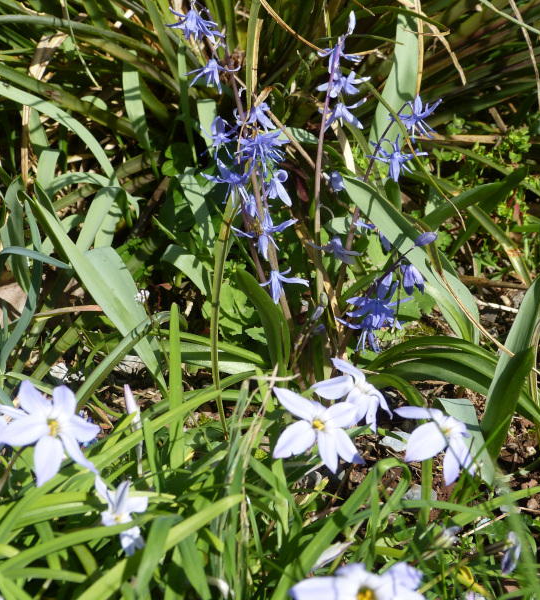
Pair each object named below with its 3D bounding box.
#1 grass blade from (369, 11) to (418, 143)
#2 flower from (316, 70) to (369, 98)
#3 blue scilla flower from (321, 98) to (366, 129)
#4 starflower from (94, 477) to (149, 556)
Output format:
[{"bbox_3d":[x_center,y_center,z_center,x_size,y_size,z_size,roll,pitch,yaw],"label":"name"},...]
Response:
[{"bbox_3d":[0.083,-0.149,0.800,0.030,0.100,0.015,17,28,10],"label":"grass blade"},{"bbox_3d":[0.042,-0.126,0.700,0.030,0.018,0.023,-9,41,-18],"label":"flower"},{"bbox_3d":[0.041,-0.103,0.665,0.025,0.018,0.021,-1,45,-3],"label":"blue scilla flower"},{"bbox_3d":[-0.059,0.086,0.475,0.024,0.032,0.020,-13,0,-25],"label":"starflower"}]

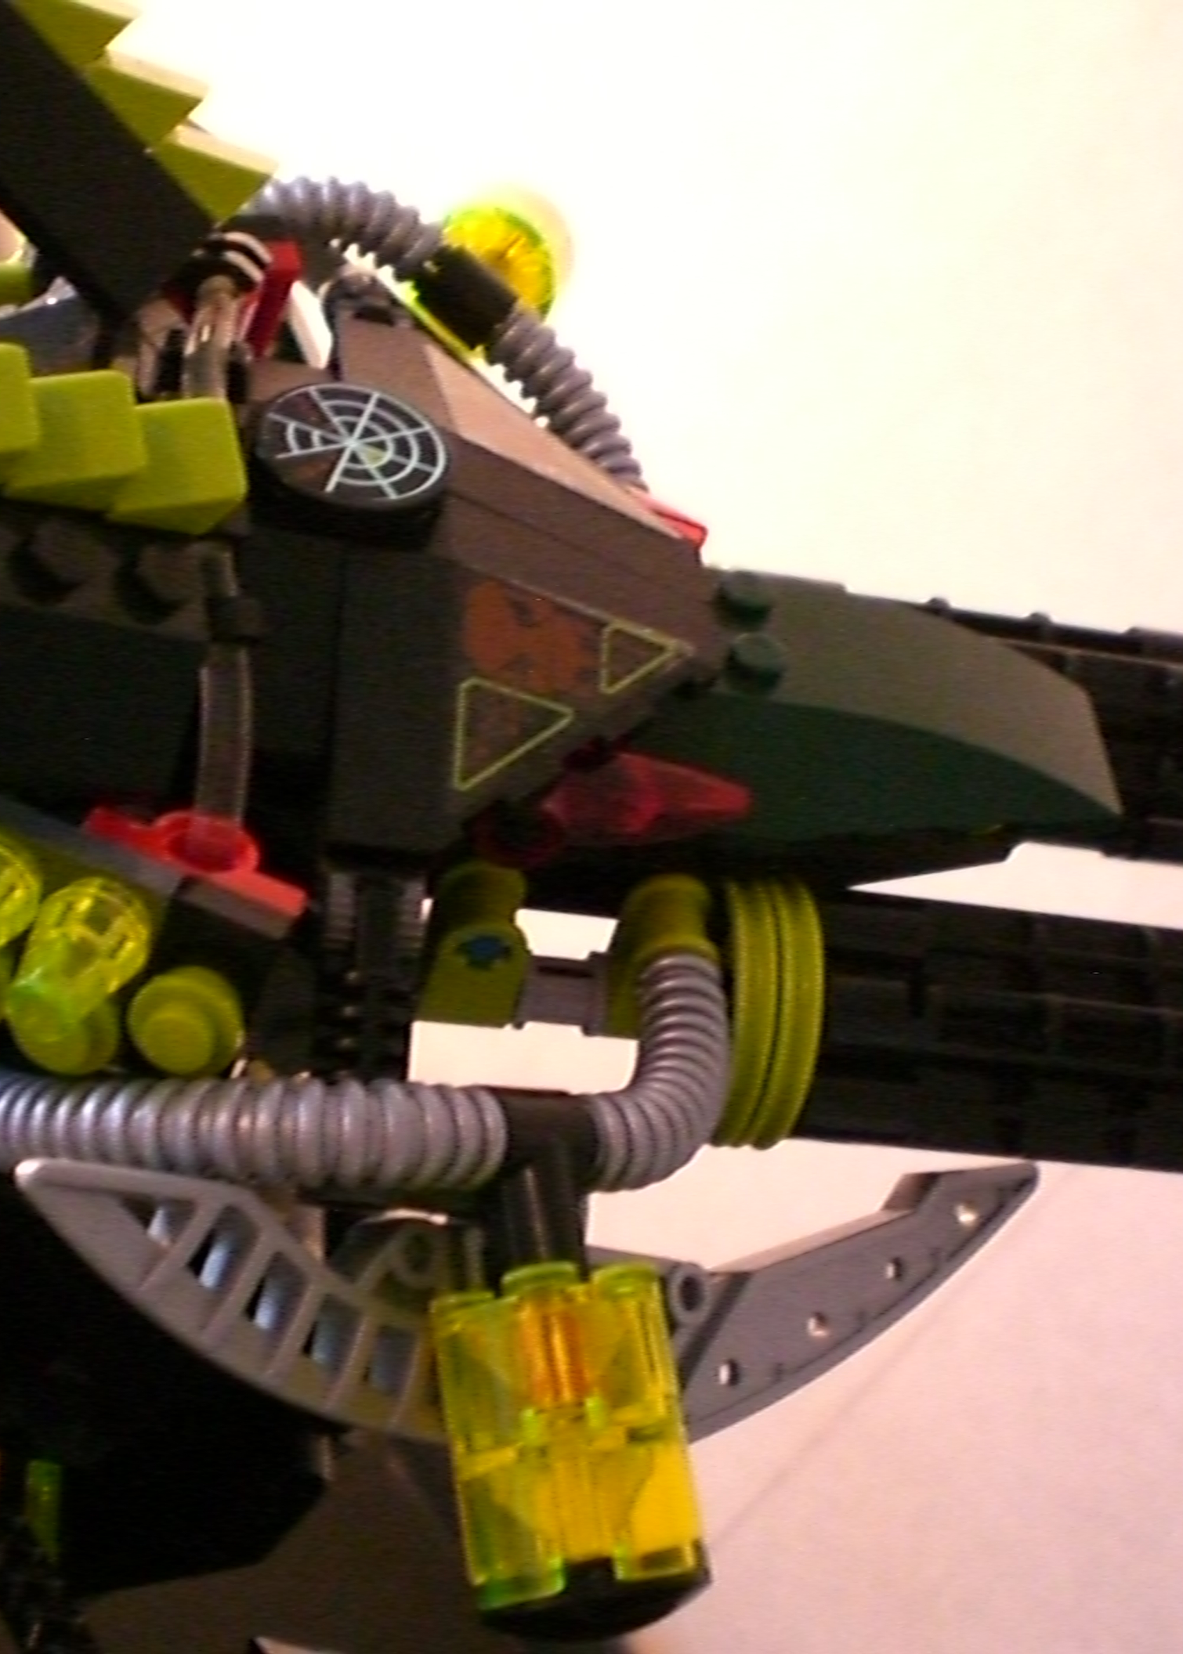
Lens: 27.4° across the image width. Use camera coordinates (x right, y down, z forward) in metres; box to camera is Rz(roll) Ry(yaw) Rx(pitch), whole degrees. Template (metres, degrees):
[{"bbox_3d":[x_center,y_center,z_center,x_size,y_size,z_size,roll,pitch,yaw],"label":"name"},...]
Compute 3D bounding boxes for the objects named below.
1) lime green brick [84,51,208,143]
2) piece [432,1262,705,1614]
[{"bbox_3d":[-0.036,-0.061,0.198,0.008,0.006,0.008,47,12,-19],"label":"lime green brick"},{"bbox_3d":[-0.002,0.043,0.171,0.016,0.016,0.021,-12,75,10],"label":"piece"}]

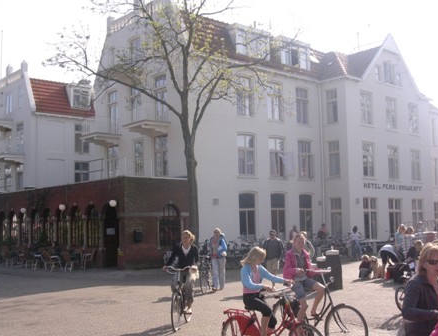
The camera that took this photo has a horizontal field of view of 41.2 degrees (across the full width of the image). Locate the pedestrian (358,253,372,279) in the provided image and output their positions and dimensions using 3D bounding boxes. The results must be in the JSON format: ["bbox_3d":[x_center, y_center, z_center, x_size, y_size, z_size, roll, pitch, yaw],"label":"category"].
[{"bbox_3d":[4.821,3.244,19.375,0.420,0.770,0.500,3,-7,-39],"label":"pedestrian"}]

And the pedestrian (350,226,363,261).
[{"bbox_3d":[6.391,3.499,26.927,0.550,1.600,0.450,-2,-5,6],"label":"pedestrian"}]

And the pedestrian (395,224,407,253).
[{"bbox_3d":[6.049,2.692,19.224,0.500,1.660,0.380,1,-6,-20],"label":"pedestrian"}]

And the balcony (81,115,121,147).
[{"bbox_3d":[-6.804,-2.147,33.618,1.580,1.500,1.900,4,-7,-41],"label":"balcony"}]

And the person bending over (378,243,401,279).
[{"bbox_3d":[5.433,2.969,18.654,0.580,1.120,0.720,-5,-7,33],"label":"person bending over"}]

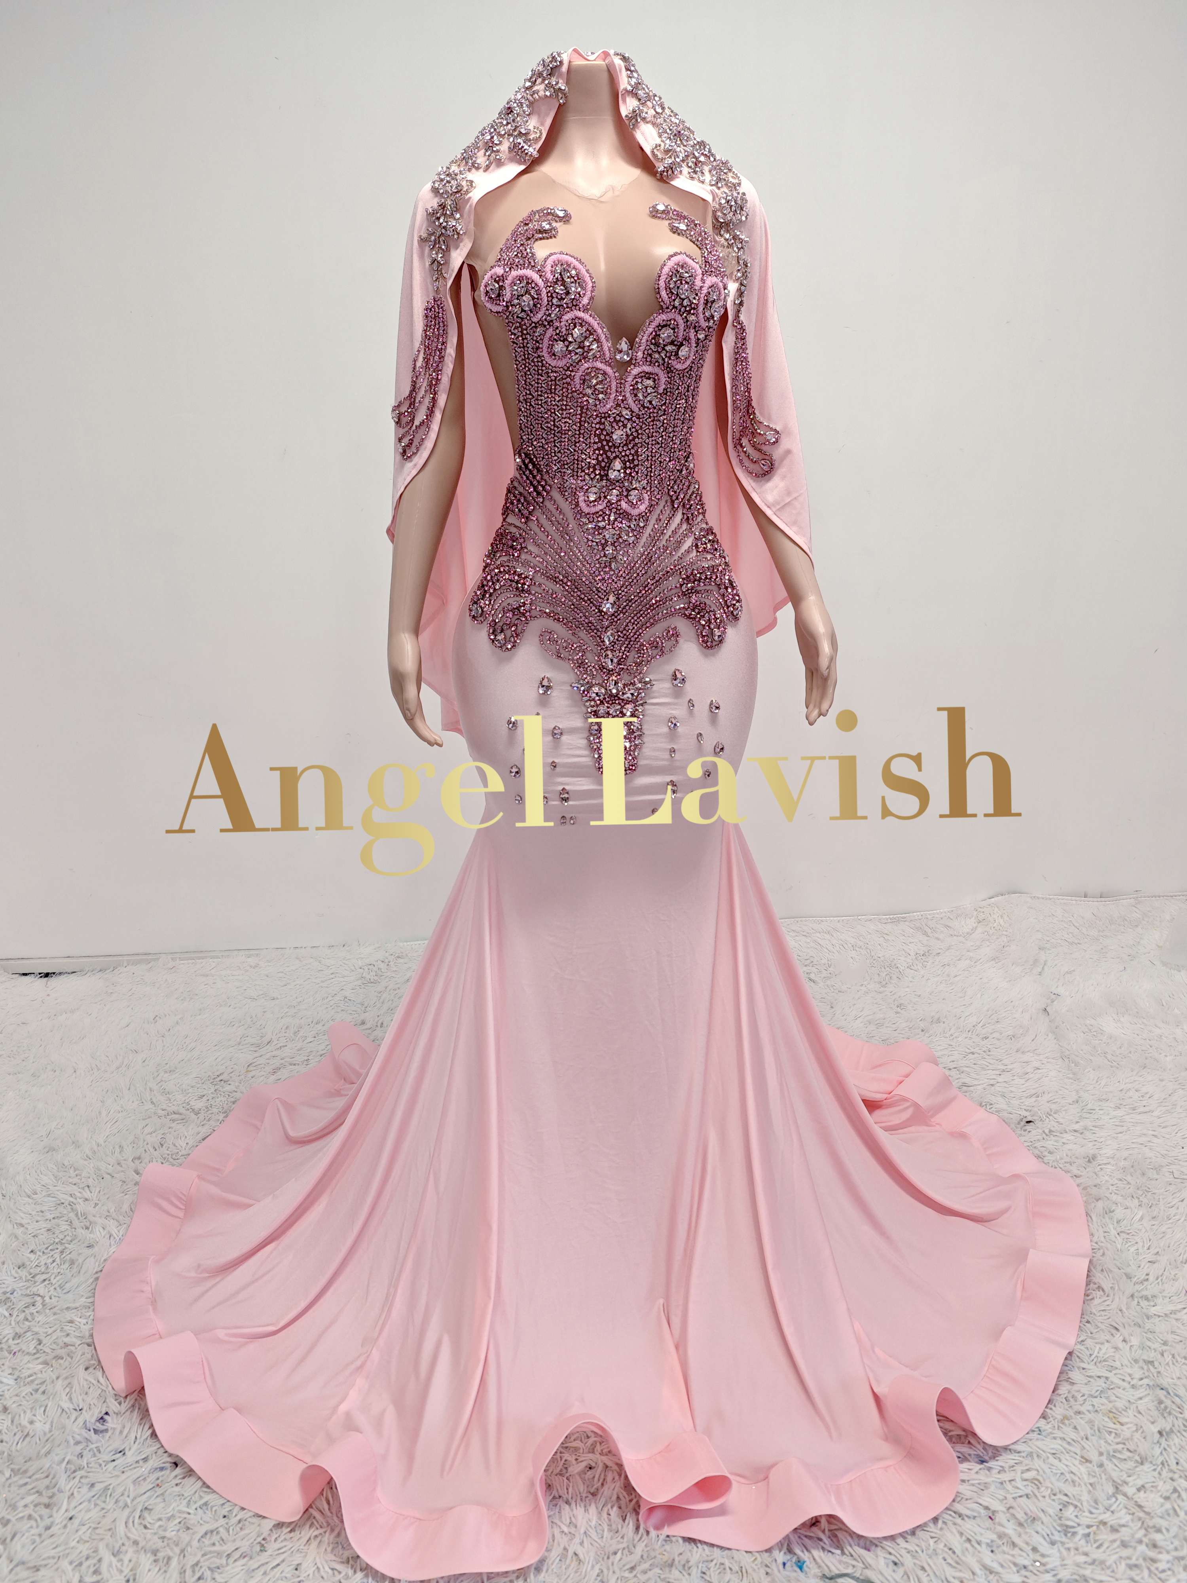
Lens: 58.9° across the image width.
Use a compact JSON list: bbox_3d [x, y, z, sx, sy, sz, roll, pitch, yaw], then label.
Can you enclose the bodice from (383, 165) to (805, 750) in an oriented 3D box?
[{"bbox_3d":[0.009,-0.410,1.310,0.530,0.680,0.310,-2,8,-11],"label":"bodice"}]

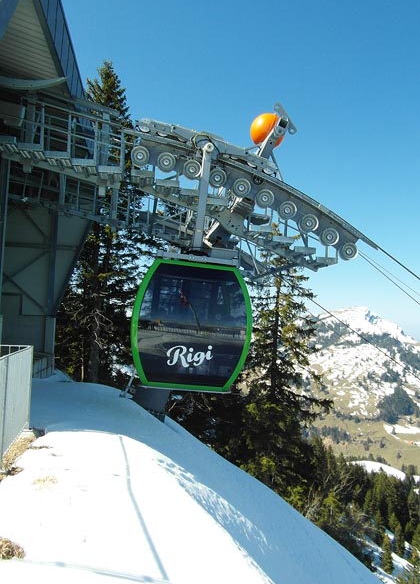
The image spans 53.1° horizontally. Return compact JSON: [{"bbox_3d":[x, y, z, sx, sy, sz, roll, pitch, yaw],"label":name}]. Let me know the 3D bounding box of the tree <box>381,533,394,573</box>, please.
[{"bbox_3d":[29.583,43.583,70.000,2.300,6.700,2.300,3,0,0],"label":"tree"}]

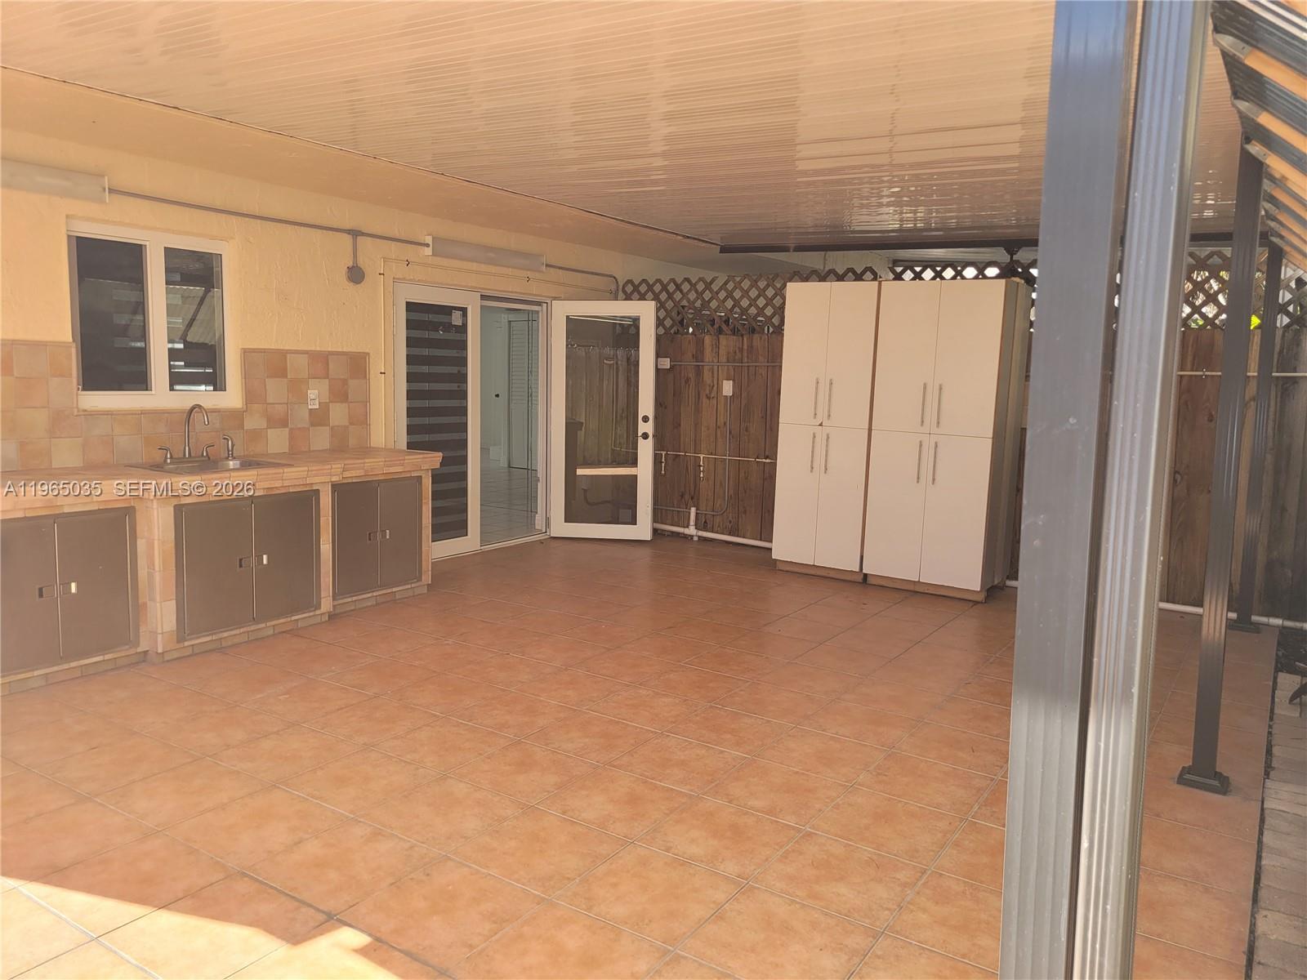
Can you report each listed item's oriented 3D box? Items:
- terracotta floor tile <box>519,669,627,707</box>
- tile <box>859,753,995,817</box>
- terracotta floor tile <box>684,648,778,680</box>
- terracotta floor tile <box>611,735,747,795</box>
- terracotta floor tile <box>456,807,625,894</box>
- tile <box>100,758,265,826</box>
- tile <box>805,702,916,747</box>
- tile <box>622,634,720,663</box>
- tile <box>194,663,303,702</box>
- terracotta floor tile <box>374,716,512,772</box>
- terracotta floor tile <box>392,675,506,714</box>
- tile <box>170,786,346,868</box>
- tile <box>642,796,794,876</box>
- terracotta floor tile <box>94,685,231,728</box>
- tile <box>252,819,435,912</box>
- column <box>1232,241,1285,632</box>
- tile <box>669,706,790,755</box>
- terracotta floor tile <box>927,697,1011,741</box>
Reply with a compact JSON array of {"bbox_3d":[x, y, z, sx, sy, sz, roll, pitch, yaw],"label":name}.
[{"bbox_3d":[-0.395,0.985,4.835,0.435,0.012,0.435,7,9,32],"label":"terracotta floor tile"},{"bbox_3d":[1.083,1.161,3.882,0.434,0.012,0.434,7,9,33],"label":"tile"},{"bbox_3d":[0.440,0.909,5.133,0.419,0.012,0.419,7,9,32],"label":"terracotta floor tile"},{"bbox_3d":[0.107,1.108,3.971,0.428,0.012,0.428,7,9,32],"label":"terracotta floor tile"},{"bbox_3d":[-0.363,1.171,3.188,0.425,0.012,0.425,7,9,32],"label":"terracotta floor tile"},{"bbox_3d":[-1.722,1.108,3.608,0.434,0.012,0.434,7,9,33],"label":"tile"},{"bbox_3d":[0.952,1.076,4.498,0.435,0.012,0.435,7,9,32],"label":"tile"},{"bbox_3d":[0.082,0.901,5.570,0.435,0.012,0.435,7,9,32],"label":"tile"},{"bbox_3d":[-1.962,0.932,4.781,0.428,0.012,0.428,7,9,32],"label":"tile"},{"bbox_3d":[-0.851,1.042,4.007,0.425,0.012,0.425,7,9,32],"label":"terracotta floor tile"},{"bbox_3d":[-0.978,0.958,4.595,0.425,0.012,0.425,7,9,32],"label":"terracotta floor tile"},{"bbox_3d":[-1.318,1.125,3.289,0.425,0.012,0.425,7,9,32],"label":"tile"},{"bbox_3d":[0.234,1.193,3.372,0.428,0.012,0.428,7,9,32],"label":"tile"},{"bbox_3d":[-2.219,0.978,4.437,0.435,0.012,0.435,7,9,32],"label":"terracotta floor tile"},{"bbox_3d":[-0.957,1.168,3.059,0.425,0.012,0.425,7,9,32],"label":"tile"},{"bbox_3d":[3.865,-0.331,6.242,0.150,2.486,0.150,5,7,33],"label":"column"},{"bbox_3d":[0.344,1.074,4.366,0.435,0.012,0.435,7,9,32],"label":"tile"},{"bbox_3d":[1.554,1.070,4.593,0.428,0.012,0.428,7,9,32],"label":"terracotta floor tile"}]

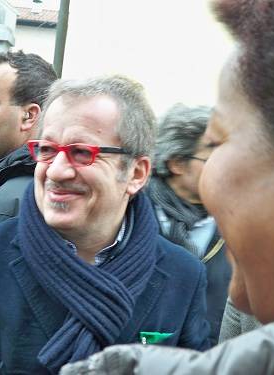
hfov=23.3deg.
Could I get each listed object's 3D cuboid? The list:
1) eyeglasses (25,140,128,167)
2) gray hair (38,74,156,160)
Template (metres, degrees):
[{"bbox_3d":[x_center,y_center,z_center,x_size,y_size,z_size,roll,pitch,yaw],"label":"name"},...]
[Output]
[{"bbox_3d":[-0.076,-0.048,1.061,0.140,0.045,0.142,8,5,33],"label":"eyeglasses"},{"bbox_3d":[-0.056,-0.100,1.086,0.170,0.165,0.200,8,5,33],"label":"gray hair"}]

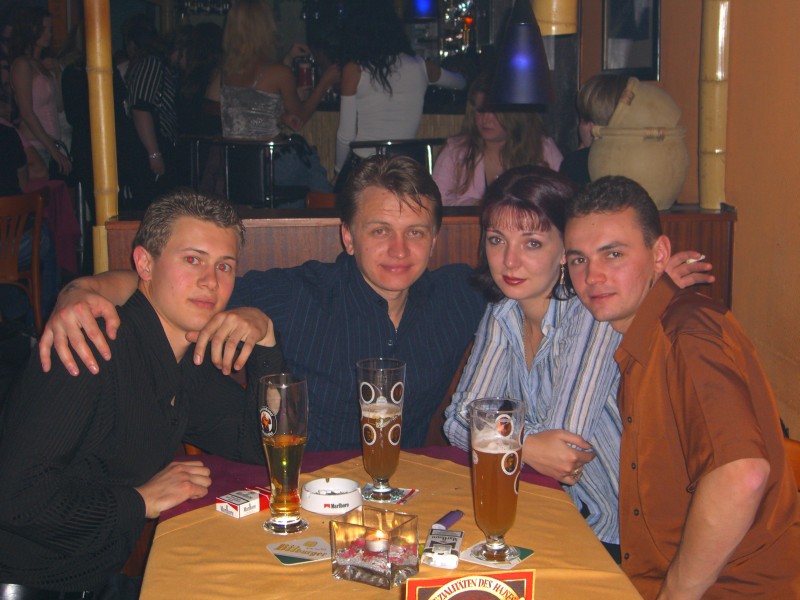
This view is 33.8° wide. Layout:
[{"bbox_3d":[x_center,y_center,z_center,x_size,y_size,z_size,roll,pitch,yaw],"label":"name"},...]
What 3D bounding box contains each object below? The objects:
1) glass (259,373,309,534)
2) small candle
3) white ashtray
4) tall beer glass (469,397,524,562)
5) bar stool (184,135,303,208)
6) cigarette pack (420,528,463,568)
[{"bbox_3d":[-0.183,0.245,2.093,0.080,0.243,0.080,0,10,0],"label":"glass"},{"bbox_3d":[-0.034,0.350,1.901,0.037,0.019,0.037,0,10,0],"label":"small candle"},{"bbox_3d":[-0.113,0.329,2.221,0.103,0.035,0.103,-1,10,-3],"label":"white ashtray"},{"bbox_3d":[0.145,0.270,1.978,0.083,0.232,0.083,0,10,0],"label":"tall beer glass"},{"bbox_3d":[-0.688,-0.296,5.870,0.500,0.850,0.480,0,10,0],"label":"bar stool"},{"bbox_3d":[0.065,0.374,1.988,0.055,0.022,0.086,2,10,10],"label":"cigarette pack"}]

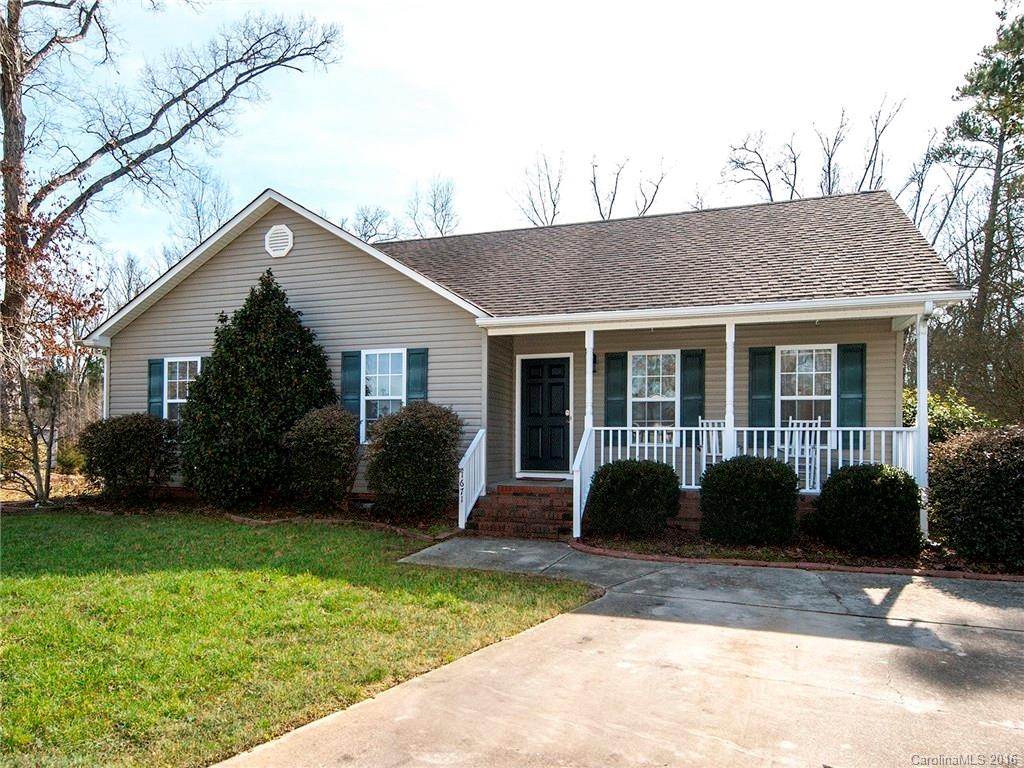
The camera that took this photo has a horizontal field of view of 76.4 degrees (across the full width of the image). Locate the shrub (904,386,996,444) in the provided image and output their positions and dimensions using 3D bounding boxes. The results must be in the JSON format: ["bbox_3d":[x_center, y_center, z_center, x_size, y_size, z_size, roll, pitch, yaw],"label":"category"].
[{"bbox_3d":[8.041,1.097,12.242,1.756,2.095,1.756,-1,-2,20],"label":"shrub"}]

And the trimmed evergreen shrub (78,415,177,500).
[{"bbox_3d":[-7.306,1.381,12.443,1.793,1.592,1.524,-1,-2,20],"label":"trimmed evergreen shrub"}]

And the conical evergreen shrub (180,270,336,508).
[{"bbox_3d":[-4.352,0.072,11.269,2.665,4.092,2.265,-1,-2,20],"label":"conical evergreen shrub"}]

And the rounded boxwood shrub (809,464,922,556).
[{"bbox_3d":[4.358,1.513,8.075,1.234,1.014,1.234,-1,-2,20],"label":"rounded boxwood shrub"}]

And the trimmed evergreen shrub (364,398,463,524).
[{"bbox_3d":[-1.530,1.185,10.263,1.492,1.847,1.492,0,-2,0],"label":"trimmed evergreen shrub"}]

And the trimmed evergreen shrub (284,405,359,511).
[{"bbox_3d":[-3.181,1.237,10.909,1.251,1.718,1.251,-1,-2,20],"label":"trimmed evergreen shrub"}]

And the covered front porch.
[{"bbox_3d":[2.611,0.572,9.805,6.500,3.200,2.250,-1,-2,20],"label":"covered front porch"}]

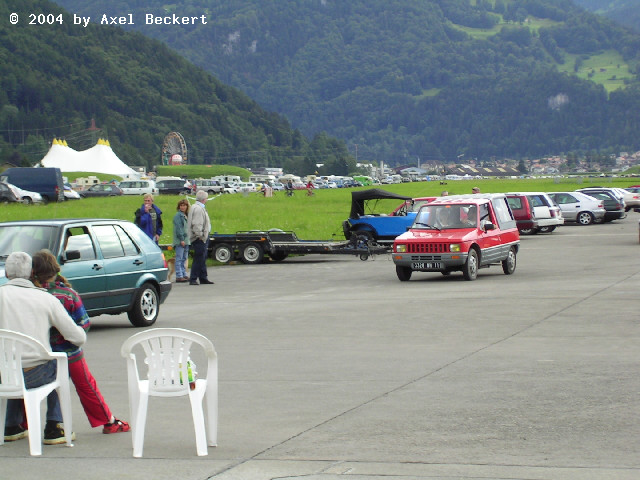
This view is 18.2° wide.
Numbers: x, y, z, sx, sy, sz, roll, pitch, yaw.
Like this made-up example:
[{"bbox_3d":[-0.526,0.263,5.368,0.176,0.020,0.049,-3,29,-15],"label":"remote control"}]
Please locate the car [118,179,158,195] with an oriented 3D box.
[{"bbox_3d":[-18.700,-5.180,203.000,4.450,1.730,1.800,0,2,15],"label":"car"}]

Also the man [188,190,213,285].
[{"bbox_3d":[-2.178,-0.040,36.400,0.420,1.740,0.500,-1,2,-23],"label":"man"}]

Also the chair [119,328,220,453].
[{"bbox_3d":[-0.967,0.958,12.870,0.590,0.810,0.550,0,2,-3],"label":"chair"}]

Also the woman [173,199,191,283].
[{"bbox_3d":[-2.560,0.020,37.200,0.340,1.550,0.450,0,2,18],"label":"woman"}]

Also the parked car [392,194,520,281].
[{"bbox_3d":[2.630,-0.085,37.900,1.530,1.570,3.500,0,2,21],"label":"parked car"}]

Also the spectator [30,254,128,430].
[{"bbox_3d":[-1.610,0.685,13.400,0.600,1.260,0.550,0,2,0],"label":"spectator"}]

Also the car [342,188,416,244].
[{"bbox_3d":[2.320,-0.580,55.500,3.400,1.680,1.520,0,2,0],"label":"car"}]

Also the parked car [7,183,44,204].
[{"bbox_3d":[-20.650,-3.050,133.000,4.050,1.420,1.670,0,2,10],"label":"parked car"}]

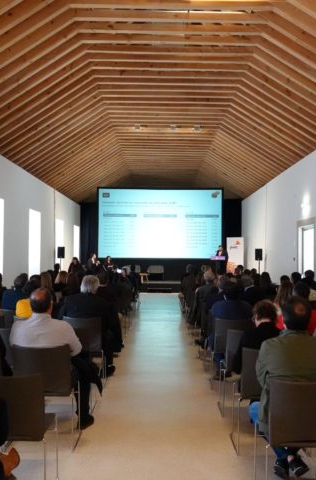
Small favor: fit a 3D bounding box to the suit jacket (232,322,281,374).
[{"bbox_3d":[0.874,0.928,3.833,0.540,0.560,0.410,1,-2,0],"label":"suit jacket"}]

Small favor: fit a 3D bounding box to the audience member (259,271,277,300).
[{"bbox_3d":[2.070,1.252,9.397,0.480,1.230,0.700,1,-2,0],"label":"audience member"}]

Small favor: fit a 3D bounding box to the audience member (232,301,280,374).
[{"bbox_3d":[0.873,1.109,4.179,0.540,1.200,0.750,1,-2,0],"label":"audience member"}]

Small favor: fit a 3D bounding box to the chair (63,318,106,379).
[{"bbox_3d":[-0.869,1.291,5.658,0.490,0.840,0.550,1,-2,0],"label":"chair"}]

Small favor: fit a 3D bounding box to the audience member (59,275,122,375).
[{"bbox_3d":[-0.792,1.093,5.893,0.600,1.310,0.780,1,-2,0],"label":"audience member"}]

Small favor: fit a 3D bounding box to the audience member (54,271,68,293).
[{"bbox_3d":[-1.817,1.215,9.070,0.460,1.220,0.780,1,-2,0],"label":"audience member"}]

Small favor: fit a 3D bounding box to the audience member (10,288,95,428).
[{"bbox_3d":[-0.881,1.024,4.106,0.600,1.270,0.750,1,-2,0],"label":"audience member"}]

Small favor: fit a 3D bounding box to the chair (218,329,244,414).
[{"bbox_3d":[0.863,1.279,4.762,0.490,0.840,0.550,1,-2,0],"label":"chair"}]

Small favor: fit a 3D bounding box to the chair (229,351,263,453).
[{"bbox_3d":[0.860,1.250,3.873,0.490,0.840,0.550,1,-2,0],"label":"chair"}]

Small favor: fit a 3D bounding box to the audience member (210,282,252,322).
[{"bbox_3d":[0.867,1.141,5.909,0.520,1.250,0.750,1,-2,0],"label":"audience member"}]

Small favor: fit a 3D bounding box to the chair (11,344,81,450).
[{"bbox_3d":[-0.899,1.233,3.934,0.490,0.840,0.540,1,-2,0],"label":"chair"}]

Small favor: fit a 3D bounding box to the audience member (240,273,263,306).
[{"bbox_3d":[1.441,1.190,7.653,0.520,1.280,0.750,1,-2,0],"label":"audience member"}]

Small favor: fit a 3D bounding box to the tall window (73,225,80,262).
[{"bbox_3d":[-4.631,0.758,27.101,0.200,3.000,1.650,1,-2,0],"label":"tall window"}]

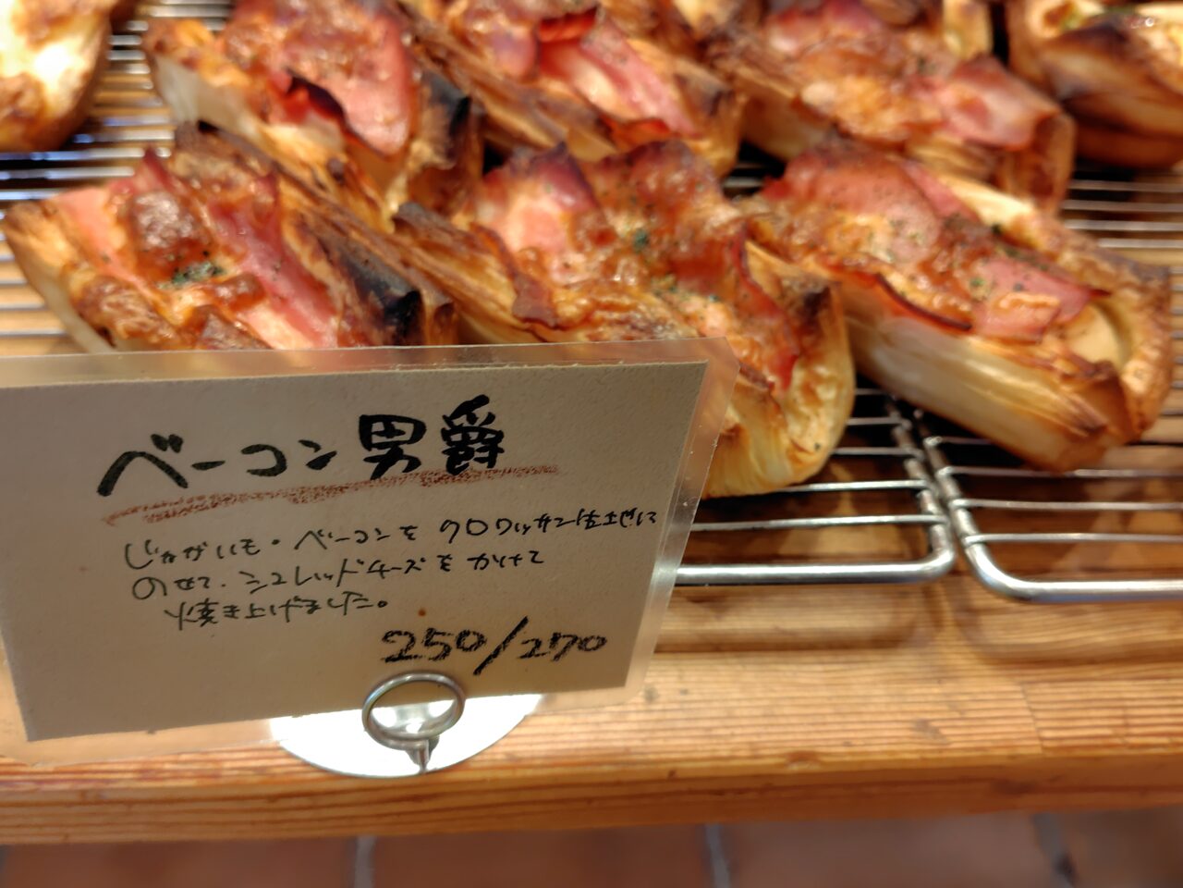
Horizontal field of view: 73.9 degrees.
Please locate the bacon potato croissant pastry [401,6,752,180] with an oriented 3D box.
[{"bbox_3d":[-0.009,-0.146,0.309,0.142,0.040,0.064,33,60,18],"label":"bacon potato croissant pastry"}]

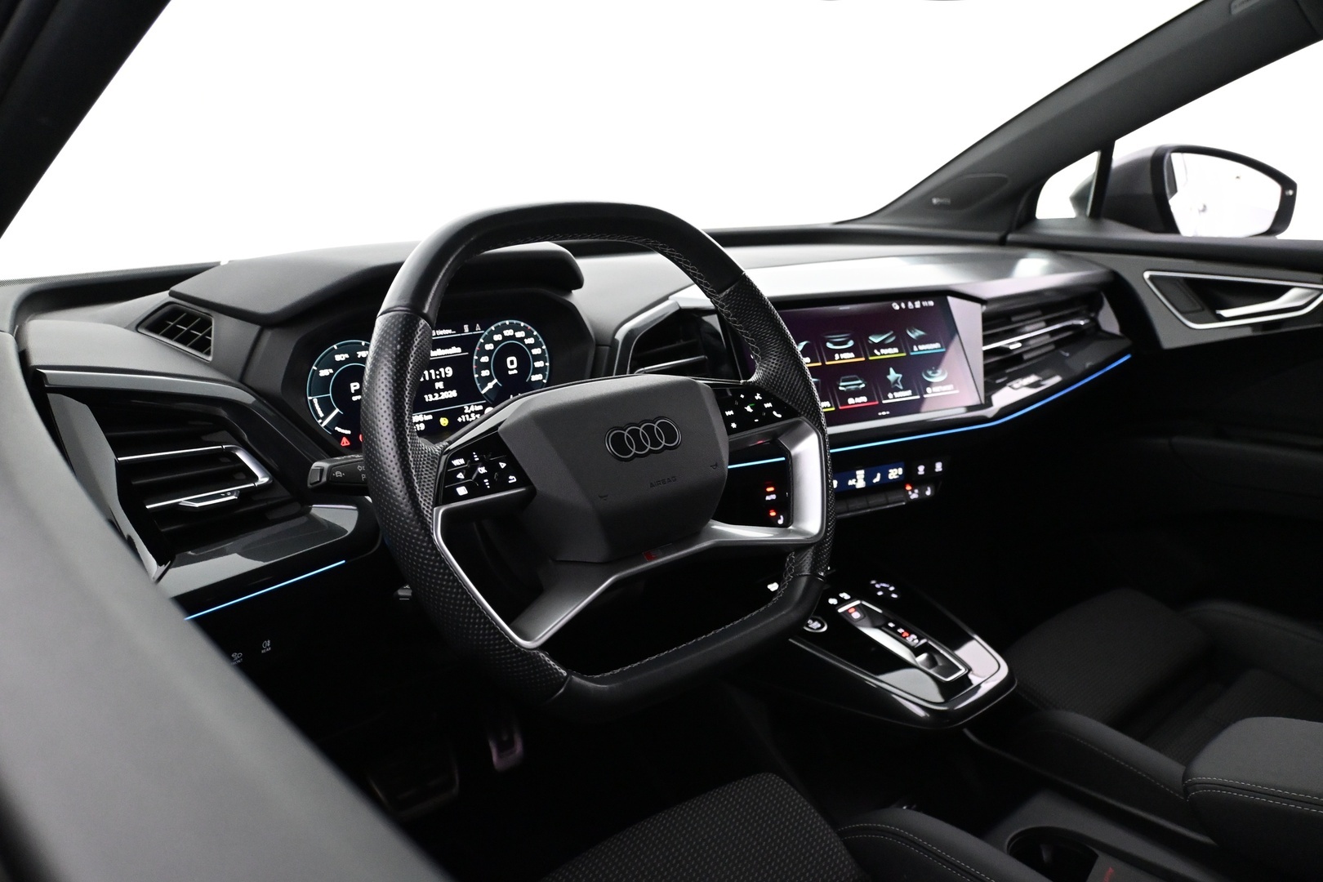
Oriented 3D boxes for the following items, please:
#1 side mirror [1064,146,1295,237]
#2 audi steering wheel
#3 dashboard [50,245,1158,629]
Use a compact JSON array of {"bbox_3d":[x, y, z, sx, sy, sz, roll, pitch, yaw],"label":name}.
[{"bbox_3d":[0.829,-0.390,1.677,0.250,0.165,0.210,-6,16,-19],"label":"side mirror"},{"bbox_3d":[-0.035,0.007,0.722,0.373,0.355,0.100,-13,-10,-40],"label":"audi steering wheel"},{"bbox_3d":[0.049,-0.076,1.136,1.380,0.320,0.480,-13,20,-40],"label":"dashboard"}]

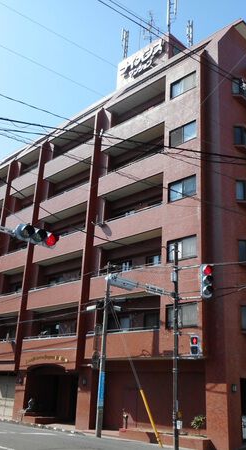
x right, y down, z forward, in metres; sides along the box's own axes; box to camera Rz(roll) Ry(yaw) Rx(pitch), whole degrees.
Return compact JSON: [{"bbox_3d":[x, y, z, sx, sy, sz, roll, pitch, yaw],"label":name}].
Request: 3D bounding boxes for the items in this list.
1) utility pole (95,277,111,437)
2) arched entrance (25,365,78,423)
[{"bbox_3d":[-0.834,5.404,18.544,0.280,6.710,0.280,2,-20,1],"label":"utility pole"},{"bbox_3d":[-3.274,8.642,22.200,4.262,2.822,1.008,-17,-29,42],"label":"arched entrance"}]

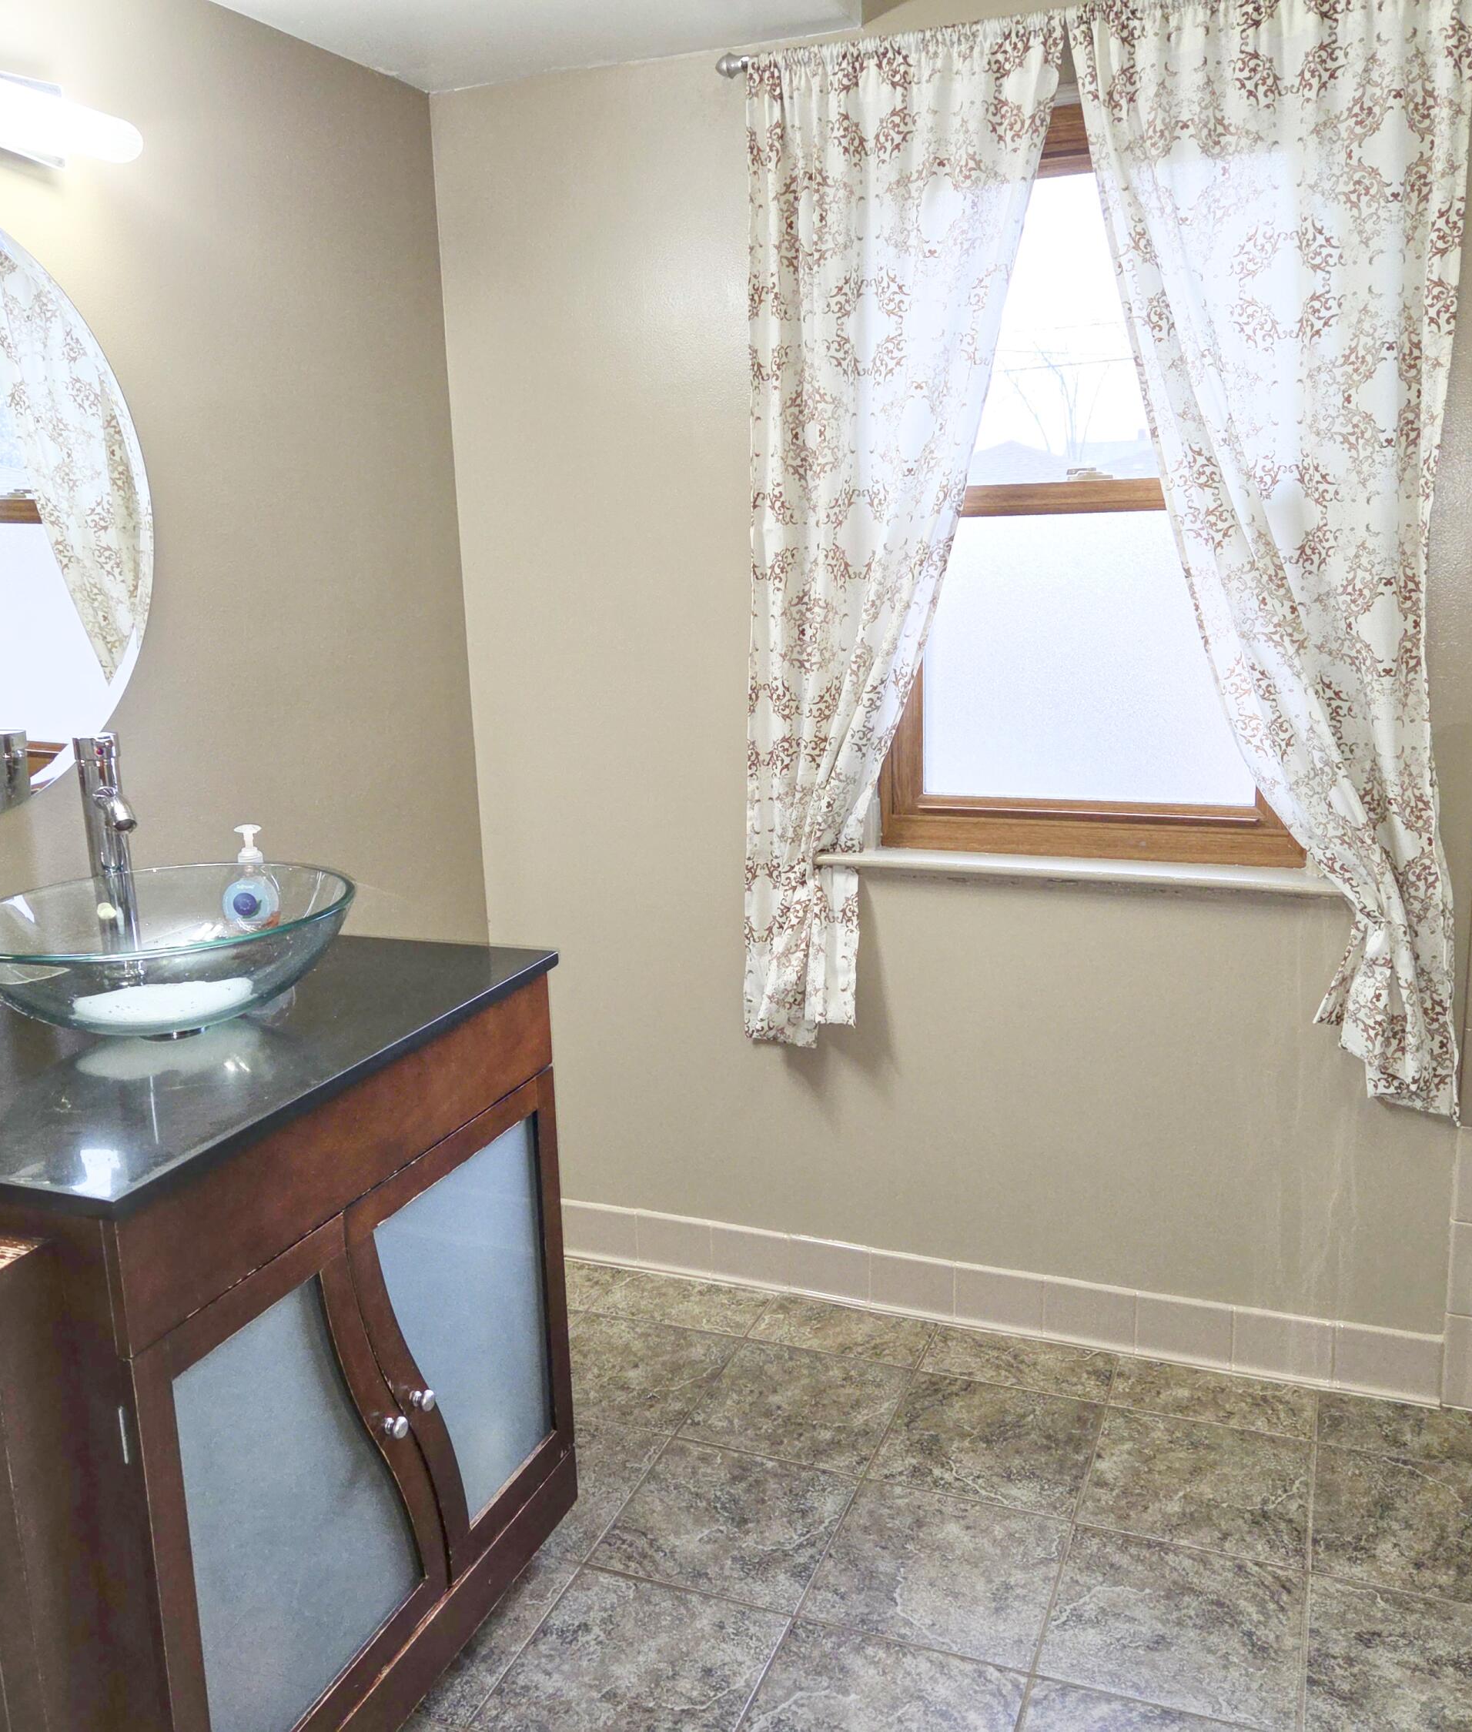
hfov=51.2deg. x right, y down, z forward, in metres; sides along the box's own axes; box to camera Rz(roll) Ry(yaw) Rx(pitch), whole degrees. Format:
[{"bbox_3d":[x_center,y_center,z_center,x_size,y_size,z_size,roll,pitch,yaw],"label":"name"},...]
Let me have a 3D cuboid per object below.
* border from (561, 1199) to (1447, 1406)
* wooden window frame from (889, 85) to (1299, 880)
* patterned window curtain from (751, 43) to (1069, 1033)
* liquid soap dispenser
[{"bbox_3d":[0.324,0.738,2.672,1.650,0.114,0.012,3,14,21],"label":"border"},{"bbox_3d":[0.553,-0.567,2.376,0.680,1.120,0.080,3,14,21],"label":"wooden window frame"},{"bbox_3d":[0.242,-0.433,2.363,0.510,1.530,0.090,3,14,21],"label":"patterned window curtain"},{"bbox_3d":[-0.628,0.027,1.996,0.078,0.162,0.053,-4,13,-8],"label":"liquid soap dispenser"}]

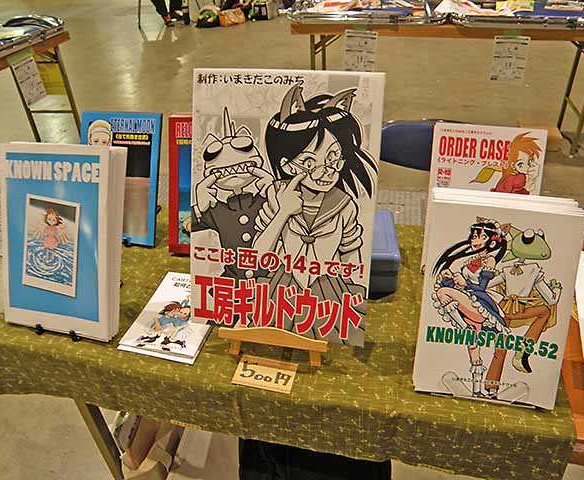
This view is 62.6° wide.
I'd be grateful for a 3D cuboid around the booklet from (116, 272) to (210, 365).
[{"bbox_3d":[-0.191,0.126,0.825,0.132,0.011,0.188,5,35,13],"label":"booklet"}]

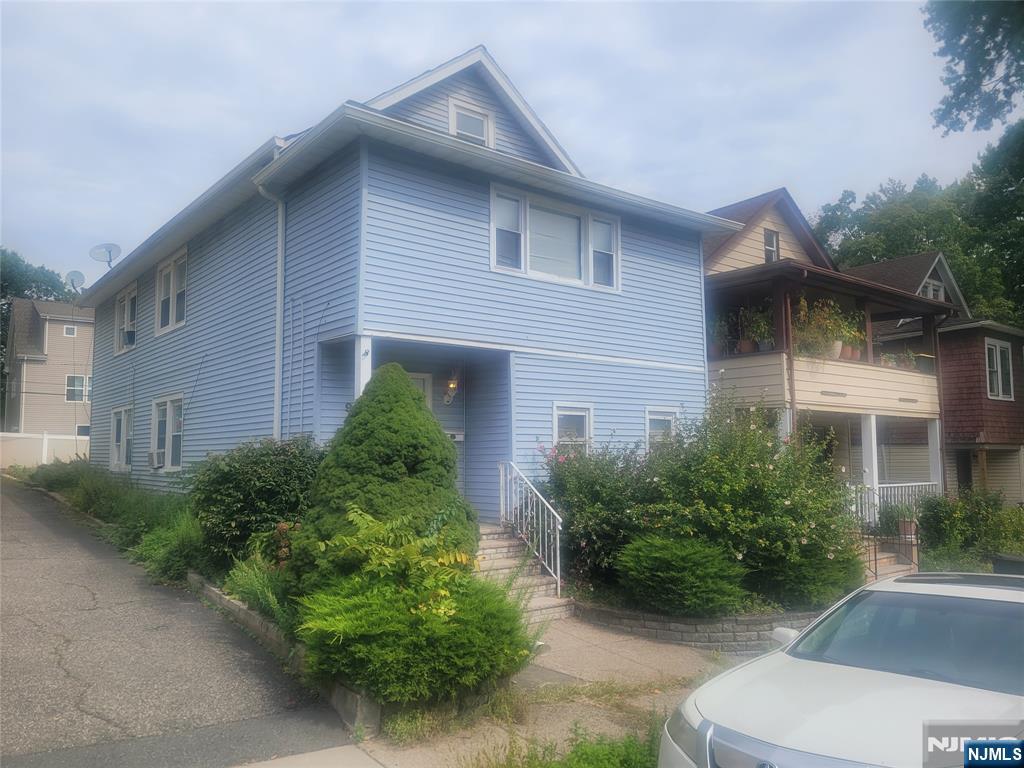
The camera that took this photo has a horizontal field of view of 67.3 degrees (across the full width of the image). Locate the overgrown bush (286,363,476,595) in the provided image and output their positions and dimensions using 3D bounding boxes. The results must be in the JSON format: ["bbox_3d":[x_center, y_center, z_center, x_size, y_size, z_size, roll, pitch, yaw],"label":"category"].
[{"bbox_3d":[-1.345,1.144,7.991,1.900,2.650,1.900,0,-5,0],"label":"overgrown bush"}]

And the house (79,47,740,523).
[{"bbox_3d":[-4.115,-1.133,17.744,7.700,8.960,16.200,4,-7,-39],"label":"house"}]

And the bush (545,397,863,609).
[{"bbox_3d":[2.847,1.462,10.746,4.400,2.650,2.800,4,-7,-39],"label":"bush"}]

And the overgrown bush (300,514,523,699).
[{"bbox_3d":[-0.837,1.865,6.910,2.200,1.500,1.750,4,-7,-39],"label":"overgrown bush"}]

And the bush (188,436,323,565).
[{"bbox_3d":[-3.259,1.535,9.885,1.650,1.650,1.750,4,-7,-39],"label":"bush"}]

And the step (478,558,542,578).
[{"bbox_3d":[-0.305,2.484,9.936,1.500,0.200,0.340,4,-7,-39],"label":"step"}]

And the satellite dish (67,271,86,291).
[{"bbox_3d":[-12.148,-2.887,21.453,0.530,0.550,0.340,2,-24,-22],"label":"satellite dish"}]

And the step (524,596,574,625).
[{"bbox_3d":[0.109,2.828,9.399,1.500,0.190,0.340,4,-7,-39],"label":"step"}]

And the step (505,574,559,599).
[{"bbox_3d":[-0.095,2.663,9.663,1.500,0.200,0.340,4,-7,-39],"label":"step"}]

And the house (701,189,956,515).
[{"bbox_3d":[3.533,0.053,20.652,7.200,8.700,13.000,4,-7,-39],"label":"house"}]

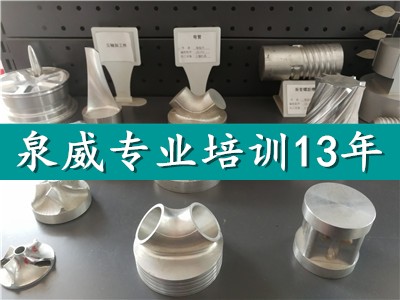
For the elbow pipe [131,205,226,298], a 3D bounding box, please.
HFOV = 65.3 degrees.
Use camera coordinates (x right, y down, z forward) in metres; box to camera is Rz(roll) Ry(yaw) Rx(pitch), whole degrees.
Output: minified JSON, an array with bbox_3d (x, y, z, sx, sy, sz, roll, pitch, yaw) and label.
[{"bbox_3d":[-0.017,0.066,0.242,0.070,0.054,0.070,0,36,0],"label":"elbow pipe"}]

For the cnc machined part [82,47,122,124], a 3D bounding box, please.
[{"bbox_3d":[-0.130,-0.076,0.396,0.052,0.105,0.052,0,36,0],"label":"cnc machined part"}]

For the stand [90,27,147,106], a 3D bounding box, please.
[{"bbox_3d":[-0.118,-0.118,0.454,0.069,0.107,0.030,0,36,0],"label":"stand"}]

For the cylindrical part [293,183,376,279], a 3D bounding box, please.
[{"bbox_3d":[0.102,0.062,0.244,0.048,0.057,0.048,0,36,0],"label":"cylindrical part"}]

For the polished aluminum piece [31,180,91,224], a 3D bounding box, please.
[{"bbox_3d":[-0.125,0.039,0.281,0.050,0.030,0.050,0,34,-1],"label":"polished aluminum piece"}]

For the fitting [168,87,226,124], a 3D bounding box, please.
[{"bbox_3d":[-0.007,-0.047,0.382,0.073,0.060,0.071,8,35,12],"label":"fitting"}]

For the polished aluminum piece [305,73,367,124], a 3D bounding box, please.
[{"bbox_3d":[0.155,-0.043,0.370,0.063,0.083,0.063,0,36,0],"label":"polished aluminum piece"}]

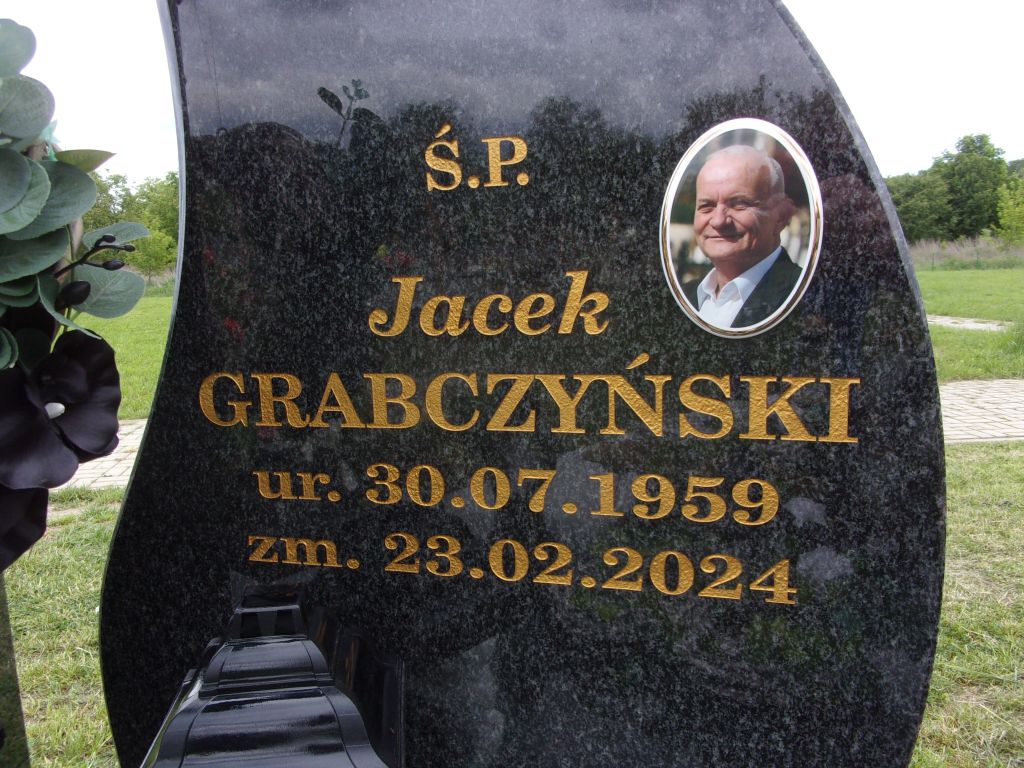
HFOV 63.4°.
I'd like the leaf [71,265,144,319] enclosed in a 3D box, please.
[{"bbox_3d":[-0.242,-0.055,0.495,0.042,0.036,0.010,-16,-17,5],"label":"leaf"}]

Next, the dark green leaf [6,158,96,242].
[{"bbox_3d":[-0.260,-0.102,0.465,0.052,0.045,0.012,-26,-31,0],"label":"dark green leaf"}]

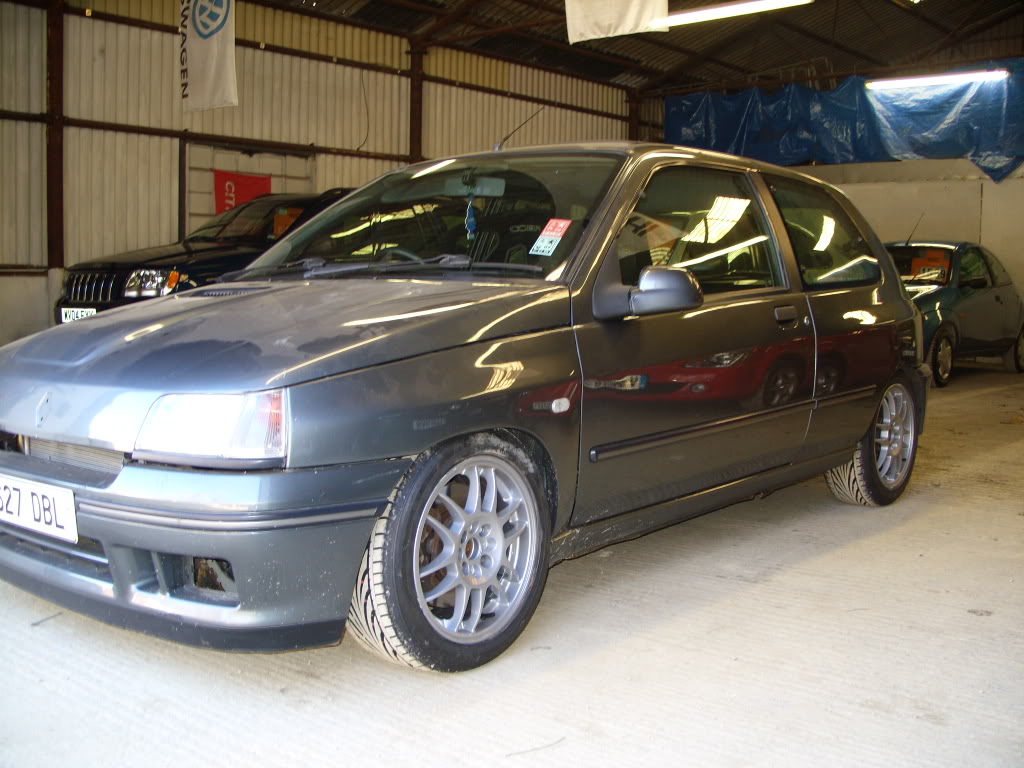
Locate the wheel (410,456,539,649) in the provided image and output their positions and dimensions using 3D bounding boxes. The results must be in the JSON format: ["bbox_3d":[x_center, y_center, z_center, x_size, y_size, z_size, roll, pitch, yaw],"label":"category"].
[{"bbox_3d":[-0.138,0.357,2.520,0.170,0.418,0.418,6,7,41],"label":"wheel"}]

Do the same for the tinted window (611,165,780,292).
[{"bbox_3d":[0.484,-0.449,3.149,0.050,0.390,0.980,-22,-10,39],"label":"tinted window"}]

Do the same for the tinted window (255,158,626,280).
[{"bbox_3d":[-0.231,-0.522,3.373,1.280,0.110,0.680,6,41,40],"label":"tinted window"}]

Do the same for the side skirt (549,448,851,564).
[{"bbox_3d":[0.627,0.336,3.368,0.090,0.100,1.750,6,7,40],"label":"side skirt"}]

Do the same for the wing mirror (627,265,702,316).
[{"bbox_3d":[0.378,-0.225,2.738,0.175,0.120,0.105,6,7,40],"label":"wing mirror"}]

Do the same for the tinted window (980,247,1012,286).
[{"bbox_3d":[4.824,-1.155,11.018,0.050,0.390,0.680,-22,-10,39],"label":"tinted window"}]

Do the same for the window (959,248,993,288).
[{"bbox_3d":[4.303,-1.093,10.388,0.050,0.400,1.000,-22,-10,39],"label":"window"}]

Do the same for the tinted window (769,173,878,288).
[{"bbox_3d":[1.106,-0.514,3.884,0.060,0.390,0.730,-22,-10,39],"label":"tinted window"}]

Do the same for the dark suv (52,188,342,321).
[{"bbox_3d":[-1.792,-0.948,10.282,1.850,1.750,4.600,6,7,41],"label":"dark suv"}]

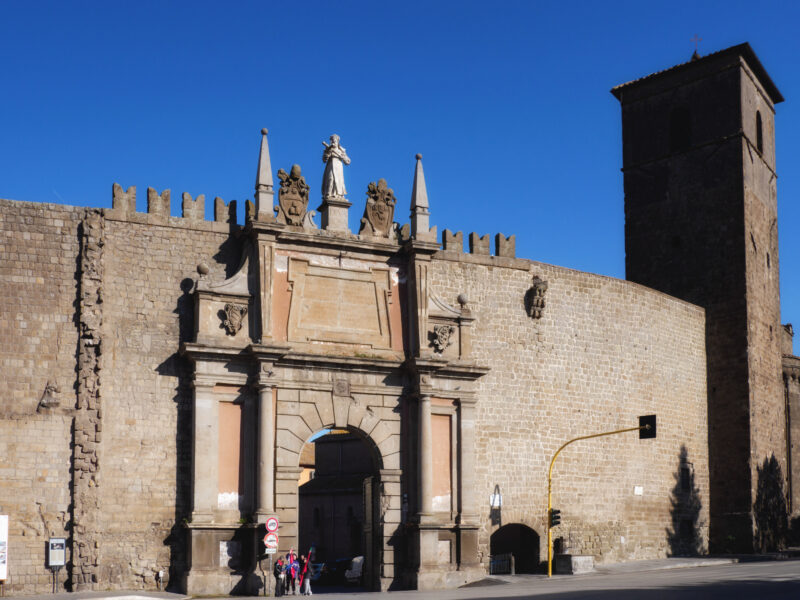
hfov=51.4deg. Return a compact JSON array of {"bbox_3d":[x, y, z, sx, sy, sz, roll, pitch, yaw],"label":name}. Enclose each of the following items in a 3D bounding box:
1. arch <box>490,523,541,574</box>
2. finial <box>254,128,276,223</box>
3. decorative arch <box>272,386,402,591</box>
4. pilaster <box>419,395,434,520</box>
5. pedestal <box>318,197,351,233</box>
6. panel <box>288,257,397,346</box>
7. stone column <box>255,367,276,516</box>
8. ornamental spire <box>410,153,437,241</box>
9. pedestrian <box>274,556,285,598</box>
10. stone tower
[{"bbox_3d":[5.774,12.400,41.614,2.500,2.280,0.800,3,-9,-21],"label":"arch"},{"bbox_3d":[-6.195,-5.742,38.118,0.740,4.092,0.740,3,-9,-21],"label":"finial"},{"bbox_3d":[-2.787,8.545,38.621,5.836,8.908,1.000,3,-9,-21],"label":"decorative arch"},{"bbox_3d":[1.254,7.275,39.176,0.680,5.596,0.680,0,-8,0],"label":"pilaster"},{"bbox_3d":[-3.113,-4.056,39.617,1.268,1.400,1.268,3,-9,-21],"label":"pedestal"},{"bbox_3d":[-2.738,0.160,39.278,5.198,4.096,0.250,3,-9,-21],"label":"panel"},{"bbox_3d":[-5.864,6.208,36.567,0.750,6.509,0.750,3,-9,-21],"label":"stone column"},{"bbox_3d":[1.012,-4.992,40.806,0.750,4.122,0.750,3,-9,-21],"label":"ornamental spire"},{"bbox_3d":[-5.061,11.632,35.000,0.420,1.650,0.500,-4,-9,25],"label":"pedestrian"},{"bbox_3d":[19.934,0.211,55.392,8.400,31.247,8.400,-6,-10,37],"label":"stone tower"}]

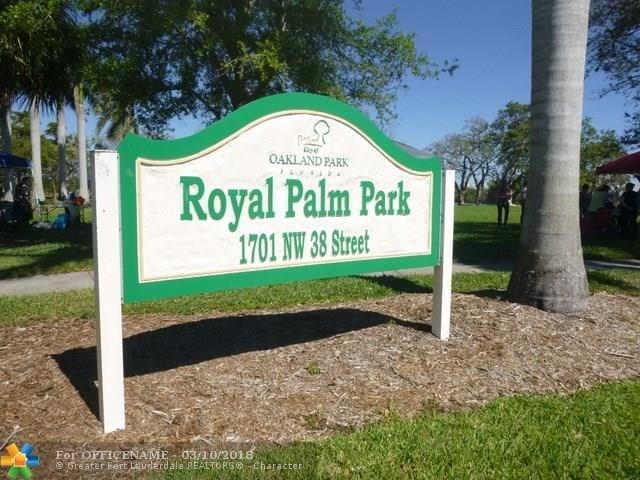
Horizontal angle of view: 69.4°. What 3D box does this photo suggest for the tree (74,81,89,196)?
[{"bbox_3d":[-16.455,-6.562,32.000,0.740,8.465,0.740,1,5,0],"label":"tree"}]

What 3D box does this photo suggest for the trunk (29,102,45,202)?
[{"bbox_3d":[-17.442,-5.330,28.500,0.680,6.638,0.680,1,5,0],"label":"trunk"}]

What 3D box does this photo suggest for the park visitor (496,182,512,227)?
[{"bbox_3d":[6.944,-1.333,17.400,0.540,1.652,0.340,-1,5,-17],"label":"park visitor"}]

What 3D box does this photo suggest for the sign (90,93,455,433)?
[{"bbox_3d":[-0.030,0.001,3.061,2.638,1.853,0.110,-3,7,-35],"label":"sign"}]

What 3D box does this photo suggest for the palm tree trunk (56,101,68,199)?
[{"bbox_3d":[-18.597,-6.302,33.500,0.680,7.730,0.680,1,5,0],"label":"palm tree trunk"}]

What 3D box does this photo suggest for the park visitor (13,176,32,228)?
[{"bbox_3d":[-9.515,-1.221,14.800,0.420,1.580,0.550,-4,7,-41],"label":"park visitor"}]

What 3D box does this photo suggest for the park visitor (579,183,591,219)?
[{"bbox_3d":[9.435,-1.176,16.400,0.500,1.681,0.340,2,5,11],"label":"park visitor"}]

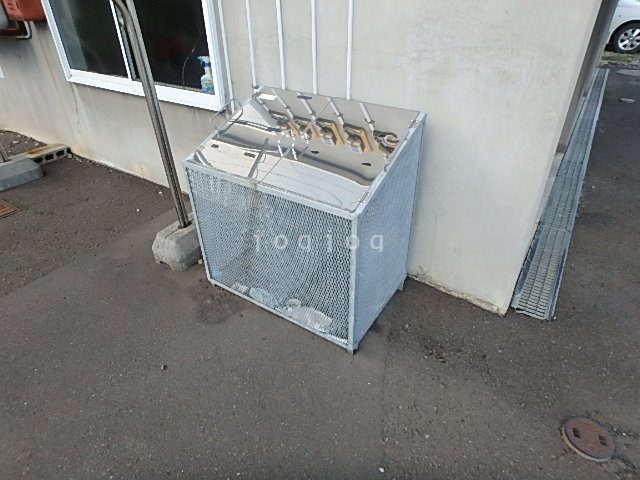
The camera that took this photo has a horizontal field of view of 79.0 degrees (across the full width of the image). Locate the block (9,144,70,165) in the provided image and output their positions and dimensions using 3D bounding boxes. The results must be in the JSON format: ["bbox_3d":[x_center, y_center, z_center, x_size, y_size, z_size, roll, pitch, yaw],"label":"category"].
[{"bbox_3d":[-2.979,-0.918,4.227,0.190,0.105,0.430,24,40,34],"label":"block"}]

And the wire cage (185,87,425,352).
[{"bbox_3d":[-0.096,-0.155,2.062,1.000,1.025,0.590,20,39,29],"label":"wire cage"}]

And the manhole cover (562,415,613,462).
[{"bbox_3d":[1.052,0.782,1.520,0.182,0.030,0.182,21,38,30],"label":"manhole cover"}]

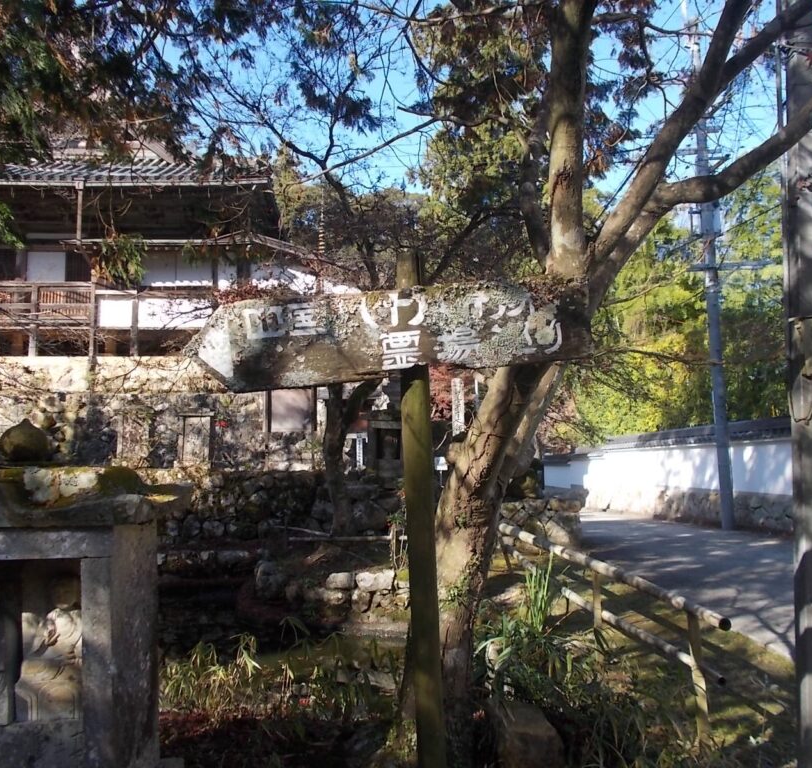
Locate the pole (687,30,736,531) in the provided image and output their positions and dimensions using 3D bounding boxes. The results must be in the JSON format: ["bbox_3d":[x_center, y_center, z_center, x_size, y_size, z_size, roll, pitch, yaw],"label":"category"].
[{"bbox_3d":[7.471,-2.925,18.833,0.320,12.833,0.320,-1,-7,0],"label":"pole"}]

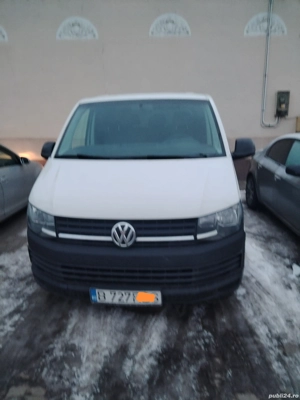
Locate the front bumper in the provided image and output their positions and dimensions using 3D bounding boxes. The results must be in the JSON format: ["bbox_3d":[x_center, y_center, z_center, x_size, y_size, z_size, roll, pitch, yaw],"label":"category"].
[{"bbox_3d":[-0.154,0.522,2.380,1.870,0.470,0.520,0,12,6],"label":"front bumper"}]

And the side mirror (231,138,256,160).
[{"bbox_3d":[0.965,-0.526,3.096,0.230,0.220,0.150,0,12,6],"label":"side mirror"}]

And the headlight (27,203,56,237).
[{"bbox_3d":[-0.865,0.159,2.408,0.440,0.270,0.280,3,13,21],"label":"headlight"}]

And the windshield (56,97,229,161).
[{"bbox_3d":[-0.090,-0.729,3.053,1.660,0.140,0.870,0,55,6],"label":"windshield"}]

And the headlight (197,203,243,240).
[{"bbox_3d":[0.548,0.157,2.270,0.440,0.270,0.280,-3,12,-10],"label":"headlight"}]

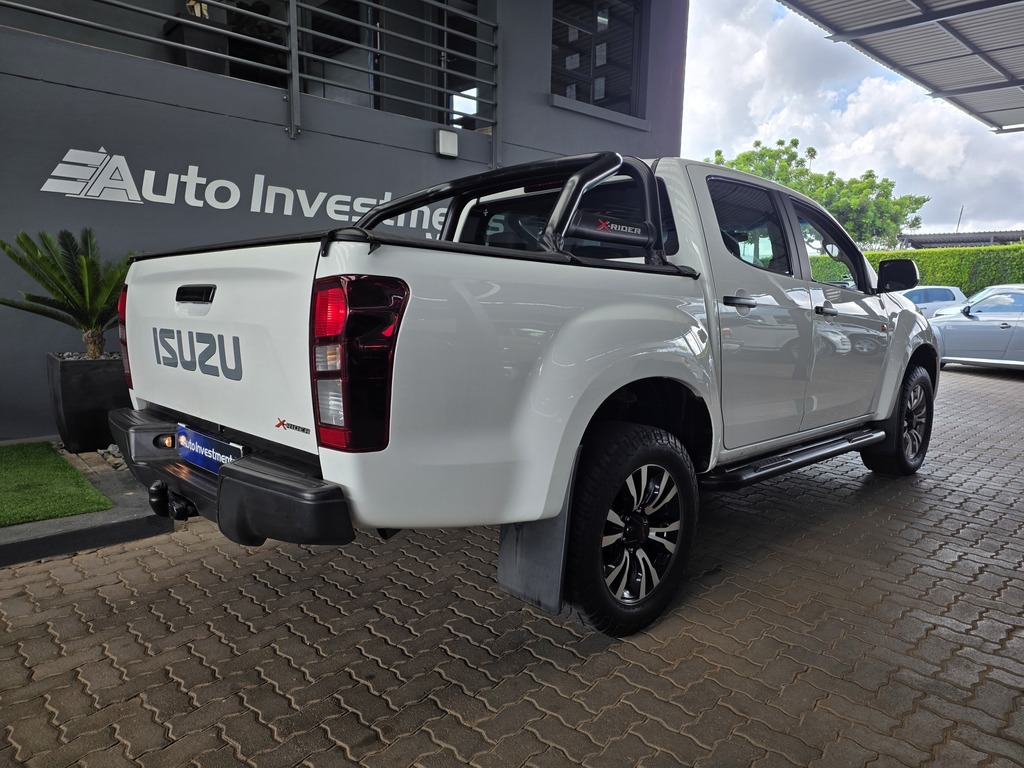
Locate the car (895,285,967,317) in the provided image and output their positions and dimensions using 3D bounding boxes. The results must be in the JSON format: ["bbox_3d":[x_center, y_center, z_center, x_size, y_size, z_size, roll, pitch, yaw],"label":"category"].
[{"bbox_3d":[9.580,-1.750,17.300,4.150,1.460,1.780,-2,8,-20],"label":"car"}]

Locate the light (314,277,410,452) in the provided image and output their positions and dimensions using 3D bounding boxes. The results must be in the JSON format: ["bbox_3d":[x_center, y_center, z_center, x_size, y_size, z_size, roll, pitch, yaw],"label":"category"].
[{"bbox_3d":[-0.352,-0.048,1.614,0.200,0.410,0.150,-5,9,-44],"label":"light"}]

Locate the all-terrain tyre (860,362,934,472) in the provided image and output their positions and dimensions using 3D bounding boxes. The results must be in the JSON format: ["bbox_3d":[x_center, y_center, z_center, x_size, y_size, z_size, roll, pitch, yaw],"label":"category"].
[{"bbox_3d":[2.607,0.246,4.602,0.742,0.742,0.260,-7,10,-44],"label":"all-terrain tyre"}]

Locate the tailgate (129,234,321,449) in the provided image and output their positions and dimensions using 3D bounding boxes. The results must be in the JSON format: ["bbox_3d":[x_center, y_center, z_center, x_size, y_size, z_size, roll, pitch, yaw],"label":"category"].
[{"bbox_3d":[-0.953,-0.151,2.158,0.090,0.520,1.460,-5,9,-44],"label":"tailgate"}]

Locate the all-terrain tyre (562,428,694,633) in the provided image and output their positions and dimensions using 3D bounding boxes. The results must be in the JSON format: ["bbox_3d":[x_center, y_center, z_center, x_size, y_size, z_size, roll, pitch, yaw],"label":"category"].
[{"bbox_3d":[0.387,0.513,2.457,0.742,0.742,0.260,-7,10,-44],"label":"all-terrain tyre"}]

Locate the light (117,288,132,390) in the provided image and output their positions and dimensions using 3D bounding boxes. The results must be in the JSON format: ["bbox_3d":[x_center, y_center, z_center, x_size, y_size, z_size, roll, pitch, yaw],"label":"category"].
[{"bbox_3d":[-1.489,-0.203,2.772,0.200,0.410,0.150,-5,9,-44],"label":"light"}]

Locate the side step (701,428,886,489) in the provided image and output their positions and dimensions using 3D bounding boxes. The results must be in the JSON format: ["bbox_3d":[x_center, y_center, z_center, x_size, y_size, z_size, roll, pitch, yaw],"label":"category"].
[{"bbox_3d":[1.500,0.350,3.437,1.940,0.100,0.200,-5,9,-44],"label":"side step"}]

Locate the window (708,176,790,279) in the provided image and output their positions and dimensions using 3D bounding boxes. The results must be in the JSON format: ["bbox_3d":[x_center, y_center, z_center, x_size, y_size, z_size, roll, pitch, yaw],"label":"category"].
[{"bbox_3d":[1.059,-0.681,3.014,0.660,0.430,0.050,-5,-9,-44],"label":"window"}]

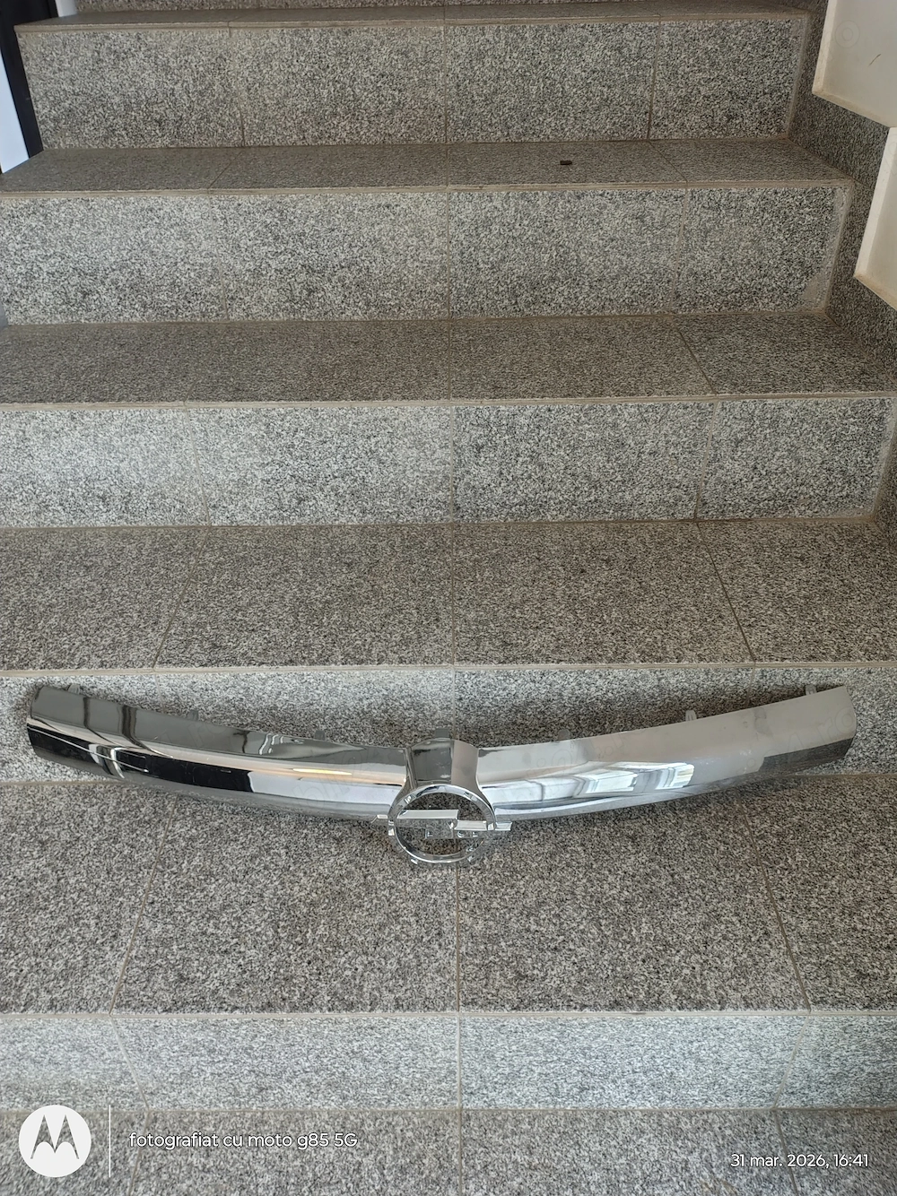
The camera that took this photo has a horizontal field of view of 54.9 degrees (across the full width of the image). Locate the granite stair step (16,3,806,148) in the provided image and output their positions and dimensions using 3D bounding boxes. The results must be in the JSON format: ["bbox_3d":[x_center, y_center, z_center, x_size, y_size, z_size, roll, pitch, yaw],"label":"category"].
[{"bbox_3d":[-0.061,-0.931,1.530,1.255,0.178,0.298,-1,39,0],"label":"granite stair step"}]

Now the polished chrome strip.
[{"bbox_3d":[-0.007,0.202,0.973,0.954,0.161,0.127,-1,39,0],"label":"polished chrome strip"}]

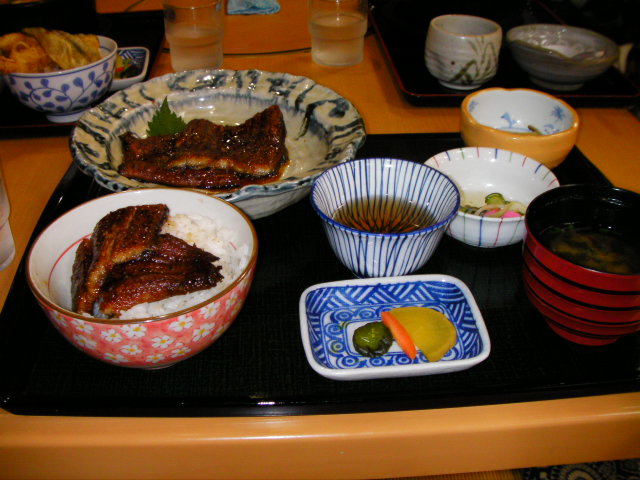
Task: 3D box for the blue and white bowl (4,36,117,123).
[{"bbox_3d":[-0.274,-0.165,0.742,0.123,0.069,0.123,1,36,0],"label":"blue and white bowl"}]

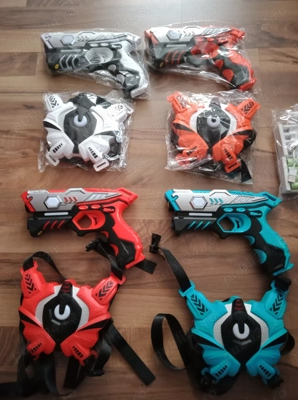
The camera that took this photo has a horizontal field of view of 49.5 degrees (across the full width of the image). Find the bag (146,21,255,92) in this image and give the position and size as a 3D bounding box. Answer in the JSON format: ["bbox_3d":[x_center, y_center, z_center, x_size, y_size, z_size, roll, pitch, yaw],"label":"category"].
[{"bbox_3d":[0.107,-0.308,0.689,0.225,0.050,0.173,1,74,1],"label":"bag"}]

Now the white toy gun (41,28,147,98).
[{"bbox_3d":[-0.111,-0.291,0.689,0.217,0.050,0.169,2,74,2],"label":"white toy gun"}]

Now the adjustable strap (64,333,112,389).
[{"bbox_3d":[-0.099,0.264,0.532,0.078,0.035,0.080,0,73,1],"label":"adjustable strap"}]

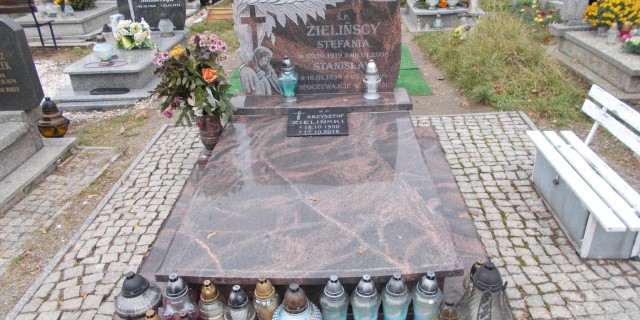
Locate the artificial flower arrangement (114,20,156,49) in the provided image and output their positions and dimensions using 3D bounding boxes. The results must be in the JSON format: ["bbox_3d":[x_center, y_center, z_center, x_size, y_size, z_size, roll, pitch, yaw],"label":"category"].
[{"bbox_3d":[-1.946,-1.308,5.029,0.380,0.260,0.270,-1,28,3],"label":"artificial flower arrangement"}]

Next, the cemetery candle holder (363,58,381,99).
[{"bbox_3d":[0.342,-0.531,3.150,0.117,0.253,0.117,-1,28,3],"label":"cemetery candle holder"}]

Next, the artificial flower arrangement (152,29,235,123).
[{"bbox_3d":[-0.815,-0.528,3.098,0.470,0.500,0.430,-1,28,3],"label":"artificial flower arrangement"}]

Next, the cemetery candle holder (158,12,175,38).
[{"bbox_3d":[-1.840,-1.619,5.752,0.165,0.277,0.165,-2,28,4],"label":"cemetery candle holder"}]

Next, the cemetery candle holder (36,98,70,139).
[{"bbox_3d":[-2.142,-0.349,3.827,0.250,0.292,0.250,-2,28,4],"label":"cemetery candle holder"}]

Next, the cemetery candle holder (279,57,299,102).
[{"bbox_3d":[-0.198,-0.529,3.147,0.131,0.294,0.131,-1,28,3],"label":"cemetery candle holder"}]

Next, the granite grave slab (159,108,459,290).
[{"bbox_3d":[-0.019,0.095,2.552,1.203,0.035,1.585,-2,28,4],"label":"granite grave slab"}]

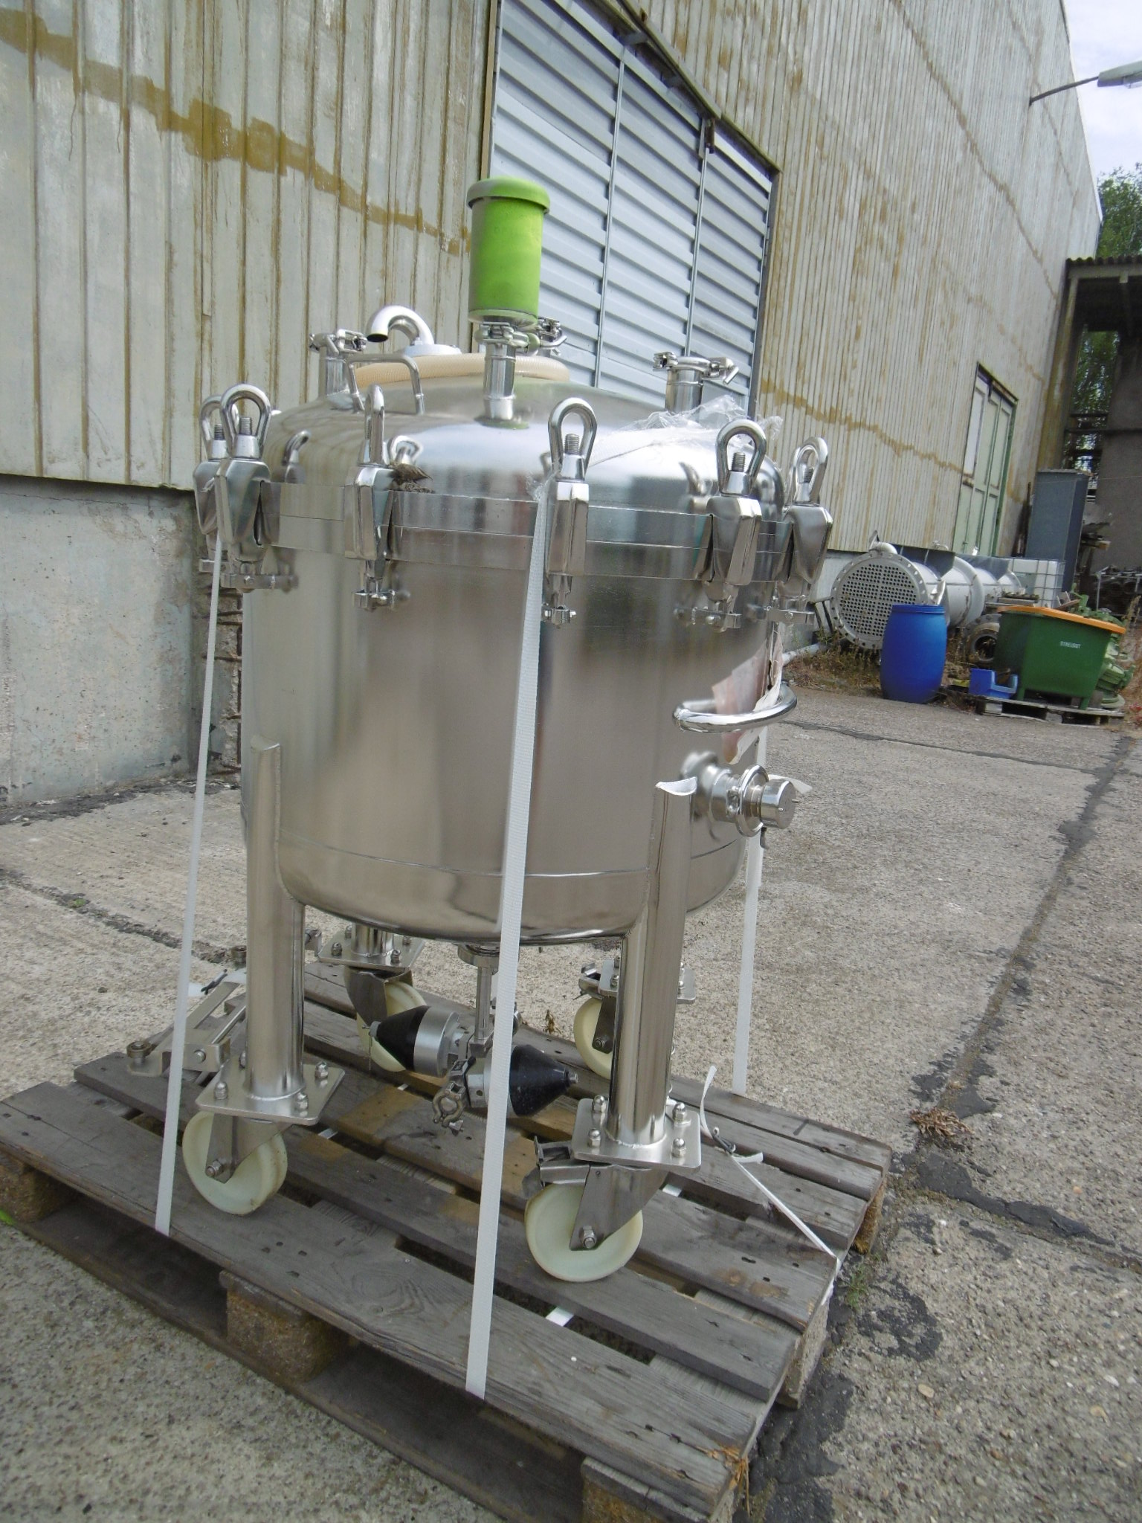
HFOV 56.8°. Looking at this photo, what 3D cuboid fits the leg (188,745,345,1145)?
[{"bbox_3d":[-0.367,0.203,1.323,0.152,0.460,0.152,5,11,4],"label":"leg"}]

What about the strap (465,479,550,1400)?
[{"bbox_3d":[-0.069,0.214,1.130,0.021,1.009,0.012,5,6,7],"label":"strap"}]

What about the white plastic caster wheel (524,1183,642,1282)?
[{"bbox_3d":[0.017,0.585,1.341,0.148,0.148,0.044,3,11,-7],"label":"white plastic caster wheel"}]

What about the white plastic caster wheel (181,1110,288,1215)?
[{"bbox_3d":[-0.455,0.533,1.426,0.148,0.148,0.044,9,12,22],"label":"white plastic caster wheel"}]

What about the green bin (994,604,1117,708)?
[{"bbox_3d":[4.462,-0.989,9.775,0.720,0.830,0.950,6,11,6],"label":"green bin"}]

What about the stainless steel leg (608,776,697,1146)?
[{"bbox_3d":[0.102,0.240,1.287,0.072,0.450,0.072,5,11,4],"label":"stainless steel leg"}]

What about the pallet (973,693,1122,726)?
[{"bbox_3d":[4.409,-0.488,9.789,1.160,0.146,0.800,7,11,14],"label":"pallet"}]

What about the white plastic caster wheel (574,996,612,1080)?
[{"bbox_3d":[0.076,0.487,1.873,0.148,0.148,0.044,12,13,33],"label":"white plastic caster wheel"}]

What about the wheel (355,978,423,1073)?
[{"bbox_3d":[-0.305,0.464,1.841,0.148,0.148,0.044,11,13,31],"label":"wheel"}]

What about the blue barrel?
[{"bbox_3d":[3.185,-1.000,9.869,0.575,0.910,0.575,8,11,18],"label":"blue barrel"}]

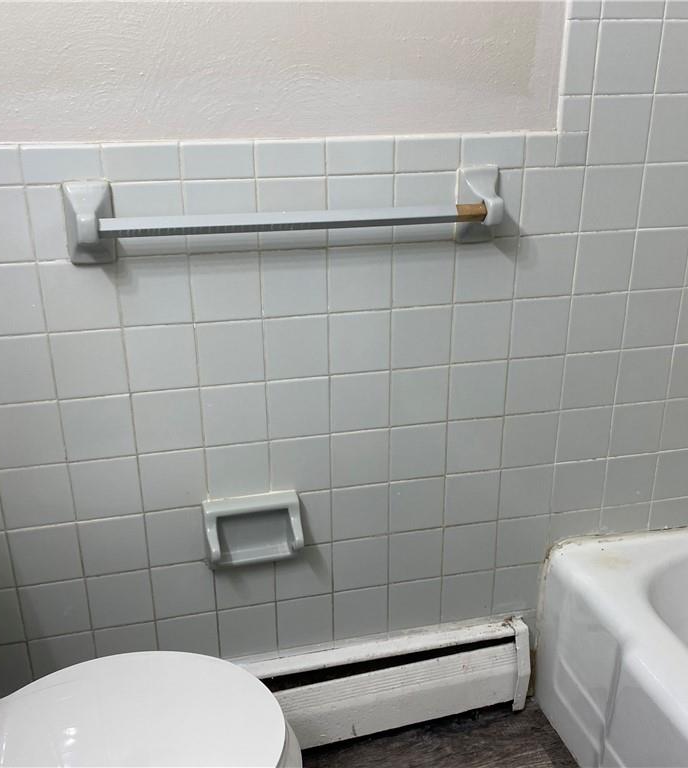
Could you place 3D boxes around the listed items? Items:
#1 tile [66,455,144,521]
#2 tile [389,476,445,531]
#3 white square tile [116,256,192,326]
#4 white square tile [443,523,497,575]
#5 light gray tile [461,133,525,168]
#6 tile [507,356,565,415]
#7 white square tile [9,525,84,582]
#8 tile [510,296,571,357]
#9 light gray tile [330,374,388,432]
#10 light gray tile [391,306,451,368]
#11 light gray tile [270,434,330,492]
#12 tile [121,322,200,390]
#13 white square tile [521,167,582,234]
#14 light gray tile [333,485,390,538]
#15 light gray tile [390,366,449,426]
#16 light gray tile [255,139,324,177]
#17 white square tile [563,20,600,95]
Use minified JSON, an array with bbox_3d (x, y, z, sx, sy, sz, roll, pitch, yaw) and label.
[{"bbox_3d":[-0.397,0.173,1.285,0.108,0.108,0.010,-5,22,-12],"label":"tile"},{"bbox_3d":[0.137,0.226,1.430,0.108,0.108,0.010,-5,22,-12],"label":"tile"},{"bbox_3d":[-0.292,-0.145,1.190,0.108,0.108,0.009,-5,22,-12],"label":"white square tile"},{"bbox_3d":[0.244,0.318,1.496,0.108,0.108,0.009,-5,22,-12],"label":"white square tile"},{"bbox_3d":[0.235,-0.373,1.228,0.108,0.054,0.010,-5,21,-12],"label":"light gray tile"},{"bbox_3d":[0.347,0.002,1.400,0.108,0.108,0.009,-5,22,-12],"label":"tile"},{"bbox_3d":[-0.501,0.286,1.301,0.108,0.108,0.010,-5,21,-12],"label":"white square tile"},{"bbox_3d":[0.349,-0.100,1.360,0.108,0.108,0.010,-5,22,-12],"label":"tile"},{"bbox_3d":[0.029,0.031,1.329,0.108,0.108,0.010,-5,22,-12],"label":"light gray tile"},{"bbox_3d":[0.129,-0.081,1.314,0.108,0.108,0.010,-5,21,-12],"label":"light gray tile"},{"bbox_3d":[-0.076,0.140,1.351,0.108,0.108,0.010,-5,22,-12],"label":"light gray tile"},{"bbox_3d":[-0.291,-0.041,1.225,0.108,0.108,0.008,-5,22,-12],"label":"tile"},{"bbox_3d":[0.346,-0.305,1.282,0.108,0.108,0.009,-5,22,-12],"label":"white square tile"},{"bbox_3d":[0.030,0.234,1.413,0.108,0.108,0.010,-5,22,-12],"label":"light gray tile"},{"bbox_3d":[0.136,0.022,1.355,0.108,0.108,0.008,-5,22,-12],"label":"light gray tile"},{"bbox_3d":[-0.080,-0.343,1.165,0.108,0.055,0.009,-5,21,-13],"label":"light gray tile"},{"bbox_3d":[0.369,-0.511,1.209,0.057,0.108,0.009,-5,22,-12],"label":"white square tile"}]

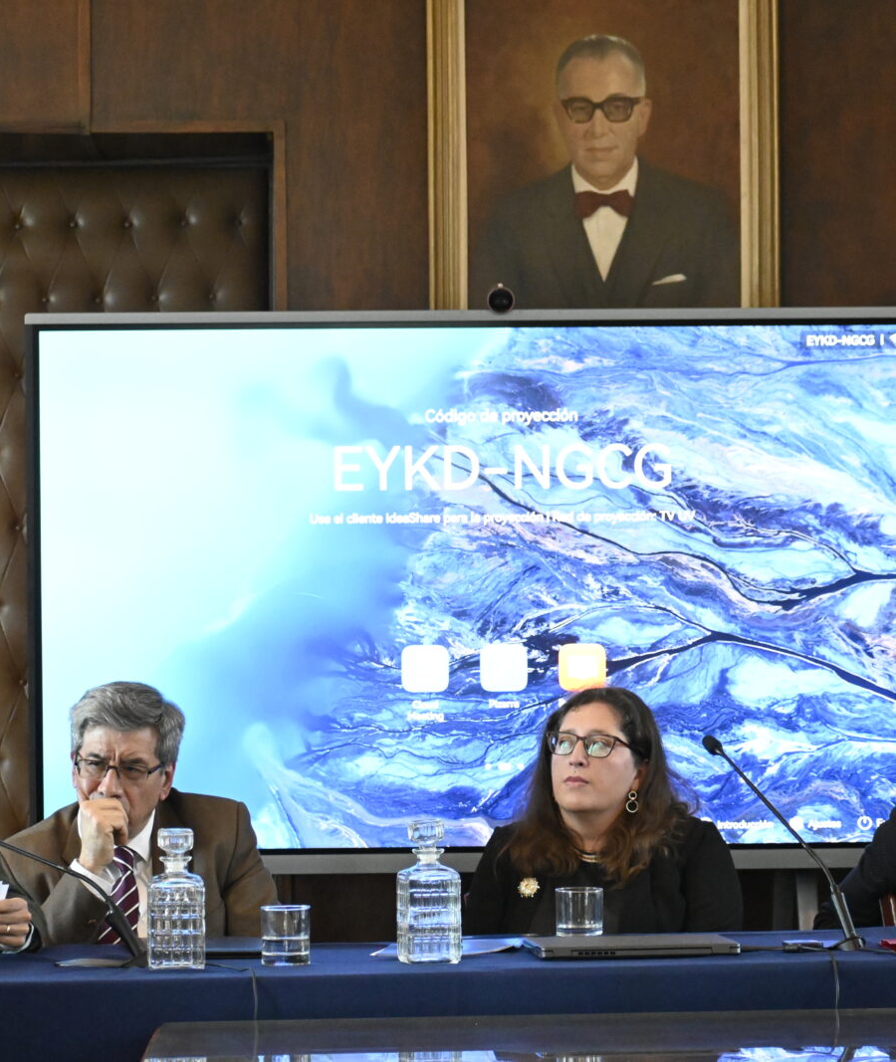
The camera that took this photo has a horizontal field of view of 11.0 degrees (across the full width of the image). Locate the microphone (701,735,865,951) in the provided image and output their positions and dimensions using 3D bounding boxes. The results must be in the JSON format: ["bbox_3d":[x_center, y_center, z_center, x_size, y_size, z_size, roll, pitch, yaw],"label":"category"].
[{"bbox_3d":[0.560,0.530,7.900,0.360,0.350,0.100,0,0,42],"label":"microphone"}]

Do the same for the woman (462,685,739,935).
[{"bbox_3d":[0.272,0.866,8.080,0.500,1.190,0.760,0,0,10],"label":"woman"}]

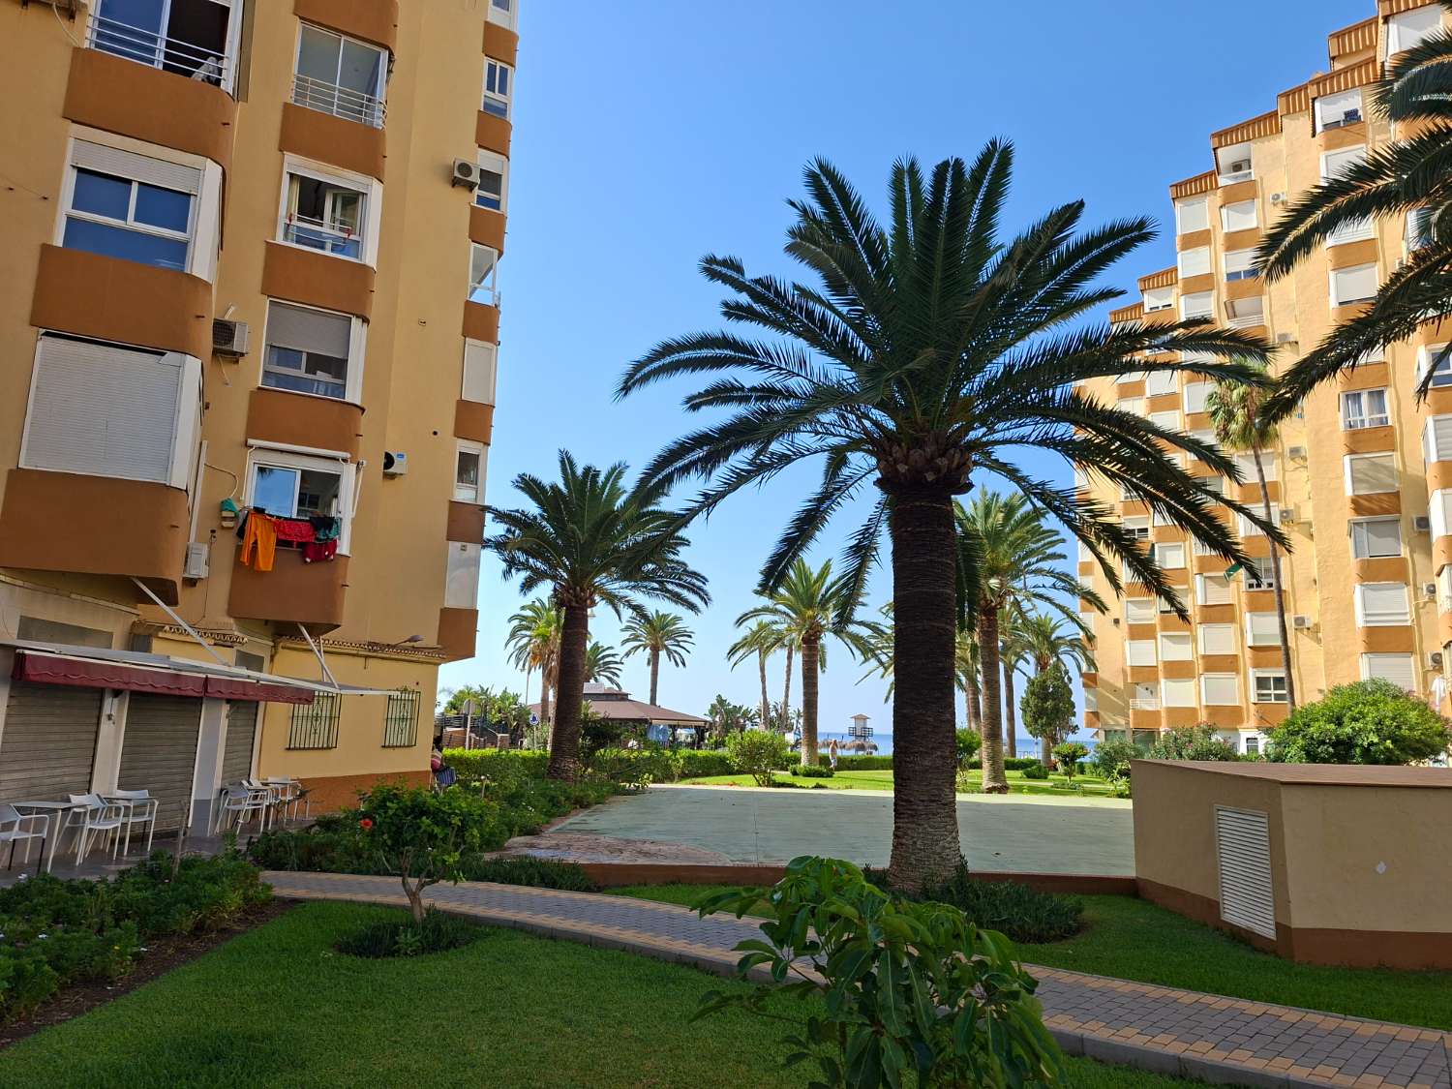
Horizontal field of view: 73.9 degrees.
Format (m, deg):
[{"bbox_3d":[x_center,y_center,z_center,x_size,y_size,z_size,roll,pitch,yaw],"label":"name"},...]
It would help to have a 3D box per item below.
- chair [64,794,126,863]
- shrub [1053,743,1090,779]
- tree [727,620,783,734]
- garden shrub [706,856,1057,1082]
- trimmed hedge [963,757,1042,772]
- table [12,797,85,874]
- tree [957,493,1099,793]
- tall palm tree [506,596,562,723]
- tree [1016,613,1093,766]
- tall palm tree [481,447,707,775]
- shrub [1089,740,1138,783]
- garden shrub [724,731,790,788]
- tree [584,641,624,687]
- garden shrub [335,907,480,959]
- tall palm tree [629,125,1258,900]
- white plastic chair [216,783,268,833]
[{"bbox_3d":[-7.471,3.345,11.424,0.580,0.790,0.550,-4,-12,28],"label":"chair"},{"bbox_3d":[16.328,10.292,45.680,1.772,1.851,1.772,2,-11,0],"label":"shrub"},{"bbox_3d":[2.915,12.941,86.104,5.800,12.000,5.800,2,-11,0],"label":"tree"},{"bbox_3d":[0.544,1.823,3.571,1.300,1.200,1.200,2,-11,0],"label":"garden shrub"},{"bbox_3d":[16.842,13.335,58.536,4.800,0.850,1.000,2,-11,0],"label":"trimmed hedge"},{"bbox_3d":[-7.562,3.250,10.730,0.700,0.710,0.700,1,-11,6],"label":"table"},{"bbox_3d":[10.180,3.515,35.852,6.955,11.077,6.955,2,-11,0],"label":"tree"},{"bbox_3d":[-14.872,10.393,76.410,6.000,11.800,6.000,2,-11,0],"label":"tall palm tree"},{"bbox_3d":[24.908,11.045,73.230,6.000,11.400,6.000,2,-11,0],"label":"tree"},{"bbox_3d":[-4.375,2.287,31.667,7.074,10.933,7.074,2,-11,0],"label":"tall palm tree"},{"bbox_3d":[18.395,10.259,45.678,2.471,2.046,2.471,2,-11,0],"label":"shrub"},{"bbox_3d":[1.146,7.812,35.428,2.291,1.974,2.291,2,-11,0],"label":"garden shrub"},{"bbox_3d":[-11.316,12.545,79.871,6.010,9.222,6.010,2,-11,0],"label":"tree"},{"bbox_3d":[-2.450,2.982,7.523,1.120,0.260,1.000,2,-11,0],"label":"garden shrub"},{"bbox_3d":[2.588,-0.492,11.702,8.000,9.000,7.800,2,-11,0],"label":"tall palm tree"},{"bbox_3d":[-7.326,3.962,14.615,0.550,0.790,0.580,-2,-12,19],"label":"white plastic chair"}]

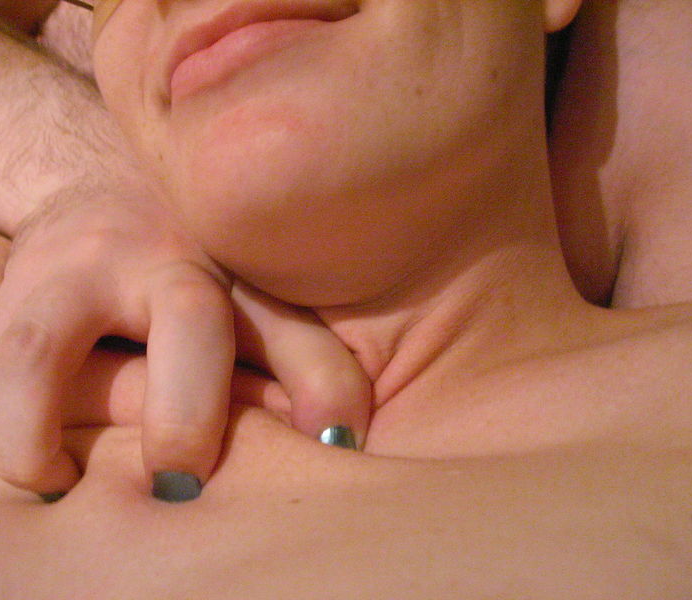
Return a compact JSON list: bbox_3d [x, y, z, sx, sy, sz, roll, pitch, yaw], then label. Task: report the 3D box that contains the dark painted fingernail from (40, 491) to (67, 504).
[{"bbox_3d":[-0.075,0.051,0.225,0.011,0.009,0.003,-6,43,10],"label":"dark painted fingernail"}]

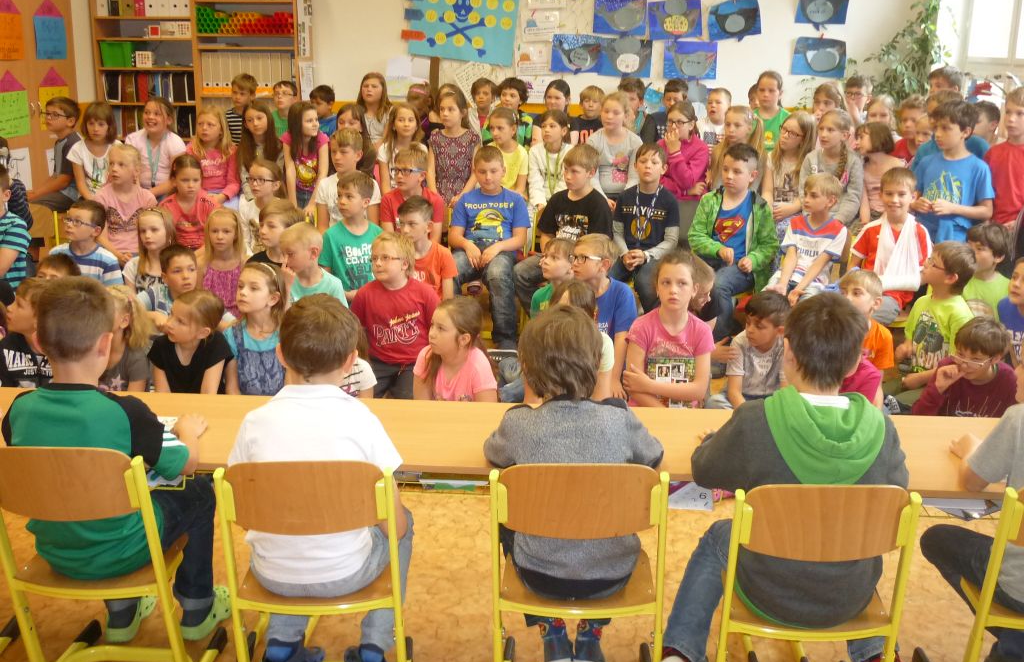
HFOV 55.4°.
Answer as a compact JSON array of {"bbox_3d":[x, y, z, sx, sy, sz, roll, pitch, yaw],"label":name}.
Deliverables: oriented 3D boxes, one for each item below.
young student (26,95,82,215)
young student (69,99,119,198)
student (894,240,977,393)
[{"bbox_3d":[-2.733,-0.852,5.765,0.500,1.052,0.380,-7,16,-31],"label":"young student"},{"bbox_3d":[-2.257,-0.685,5.307,0.380,1.084,0.600,-1,16,-5],"label":"young student"},{"bbox_3d":[1.930,-0.029,4.608,0.550,0.774,0.620,13,20,35],"label":"student"}]

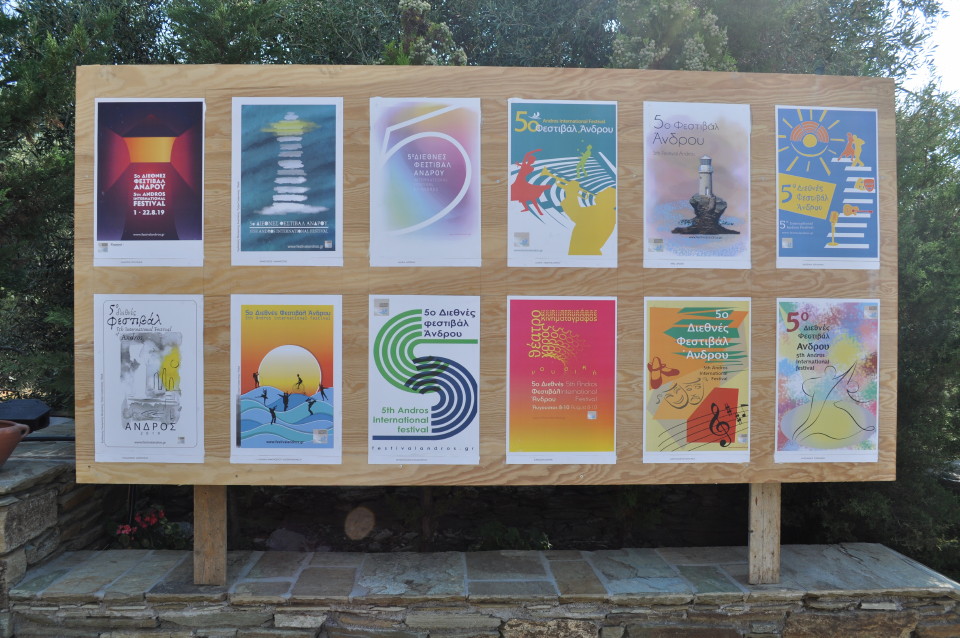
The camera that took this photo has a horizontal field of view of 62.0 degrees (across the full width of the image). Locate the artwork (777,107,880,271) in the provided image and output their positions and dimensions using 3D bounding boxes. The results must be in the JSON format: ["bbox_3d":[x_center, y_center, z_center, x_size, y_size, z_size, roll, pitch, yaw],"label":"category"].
[{"bbox_3d":[1.059,-0.401,2.430,0.327,0.500,0.008,0,0,-2],"label":"artwork"}]

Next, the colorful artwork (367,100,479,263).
[{"bbox_3d":[-0.162,-0.409,2.384,0.327,0.500,0.008,0,0,-2],"label":"colorful artwork"}]

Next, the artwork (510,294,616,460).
[{"bbox_3d":[0.246,0.183,2.395,0.327,0.500,0.008,1,0,-2],"label":"artwork"}]

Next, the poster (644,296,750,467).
[{"bbox_3d":[0.656,0.184,2.411,0.327,0.500,0.008,0,0,-2],"label":"poster"}]

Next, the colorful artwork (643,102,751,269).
[{"bbox_3d":[0.657,-0.404,2.415,0.327,0.500,0.008,0,0,-2],"label":"colorful artwork"}]

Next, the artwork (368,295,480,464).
[{"bbox_3d":[-0.166,0.181,2.380,0.327,0.500,0.008,0,0,-2],"label":"artwork"}]

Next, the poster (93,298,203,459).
[{"bbox_3d":[-0.974,0.175,2.349,0.327,0.500,0.008,0,0,-2],"label":"poster"}]

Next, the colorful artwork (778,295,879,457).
[{"bbox_3d":[1.056,0.186,2.426,0.327,0.500,0.008,1,0,-2],"label":"colorful artwork"}]

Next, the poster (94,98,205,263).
[{"bbox_3d":[-0.975,-0.404,2.354,0.327,0.500,0.008,0,0,-2],"label":"poster"}]

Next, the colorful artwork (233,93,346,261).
[{"bbox_3d":[-0.571,-0.408,2.369,0.327,0.500,0.008,0,0,-2],"label":"colorful artwork"}]

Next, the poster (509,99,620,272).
[{"bbox_3d":[0.248,-0.408,2.400,0.327,0.500,0.008,0,0,-2],"label":"poster"}]

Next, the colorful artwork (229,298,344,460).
[{"bbox_3d":[-0.574,0.177,2.364,0.327,0.500,0.008,0,0,-2],"label":"colorful artwork"}]

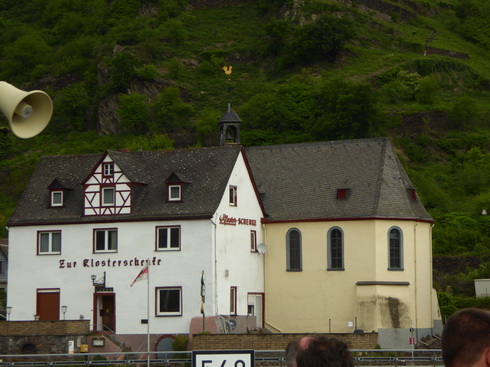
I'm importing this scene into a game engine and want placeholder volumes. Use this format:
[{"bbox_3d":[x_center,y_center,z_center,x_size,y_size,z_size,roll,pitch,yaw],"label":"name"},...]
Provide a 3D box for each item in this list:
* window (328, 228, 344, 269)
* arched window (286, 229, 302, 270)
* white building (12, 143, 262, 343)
[{"bbox_3d":[5.148,3.678,91.797,1.025,2.505,0.250,-3,-6,27],"label":"window"},{"bbox_3d":[2.835,3.767,92.999,0.997,2.527,0.250,-3,-6,27],"label":"arched window"},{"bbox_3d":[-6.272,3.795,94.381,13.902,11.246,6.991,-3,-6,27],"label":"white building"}]

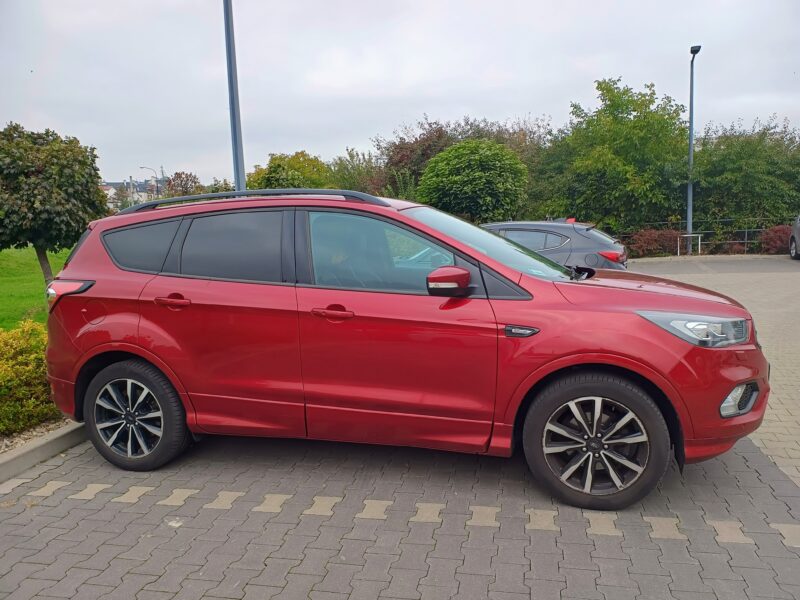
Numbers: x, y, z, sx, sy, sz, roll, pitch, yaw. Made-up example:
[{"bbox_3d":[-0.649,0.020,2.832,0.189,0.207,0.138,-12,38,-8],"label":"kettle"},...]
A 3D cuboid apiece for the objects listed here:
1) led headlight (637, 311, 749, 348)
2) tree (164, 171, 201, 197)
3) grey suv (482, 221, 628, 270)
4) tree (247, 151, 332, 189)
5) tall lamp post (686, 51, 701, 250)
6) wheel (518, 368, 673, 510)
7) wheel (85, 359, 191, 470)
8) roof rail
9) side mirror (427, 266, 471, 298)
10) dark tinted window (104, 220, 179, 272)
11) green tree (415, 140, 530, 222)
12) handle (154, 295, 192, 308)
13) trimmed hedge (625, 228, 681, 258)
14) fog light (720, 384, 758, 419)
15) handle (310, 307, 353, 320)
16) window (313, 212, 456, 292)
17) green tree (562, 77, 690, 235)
[{"bbox_3d":[1.416,0.119,2.657,0.550,0.170,0.320,0,7,21],"label":"led headlight"},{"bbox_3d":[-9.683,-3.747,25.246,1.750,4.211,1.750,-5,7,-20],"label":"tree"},{"bbox_3d":[1.284,-0.490,9.112,4.460,1.460,1.800,0,7,15],"label":"grey suv"},{"bbox_3d":[-5.874,-5.194,30.341,4.700,5.826,4.500,-3,7,-10],"label":"tree"},{"bbox_3d":[11.123,-5.595,20.963,0.280,7.740,0.450,-6,8,-30],"label":"tall lamp post"},{"bbox_3d":[0.975,0.700,2.795,0.685,0.685,0.235,0,7,15],"label":"wheel"},{"bbox_3d":[-1.627,0.709,3.476,0.690,0.690,0.240,0,7,15],"label":"wheel"},{"bbox_3d":[-0.943,-0.581,3.324,1.840,0.130,0.080,0,7,15],"label":"roof rail"},{"bbox_3d":[0.238,-0.094,2.695,0.190,0.155,0.230,0,7,15],"label":"side mirror"},{"bbox_3d":[-1.587,-0.321,3.386,0.610,0.323,0.060,0,-9,20],"label":"dark tinted window"},{"bbox_3d":[2.127,-2.633,16.106,3.100,3.950,3.100,0,7,15],"label":"green tree"},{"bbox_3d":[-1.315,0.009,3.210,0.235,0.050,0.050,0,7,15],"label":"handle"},{"bbox_3d":[10.762,-2.394,23.575,2.250,1.279,1.200,-2,7,0],"label":"trimmed hedge"},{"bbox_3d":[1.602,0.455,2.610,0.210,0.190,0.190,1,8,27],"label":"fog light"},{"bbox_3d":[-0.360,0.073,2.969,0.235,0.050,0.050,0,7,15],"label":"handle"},{"bbox_3d":[-0.121,-0.257,2.953,0.820,0.470,0.070,0,-14,15],"label":"window"},{"bbox_3d":[10.769,-6.647,26.964,6.100,7.928,5.500,1,7,22],"label":"green tree"}]

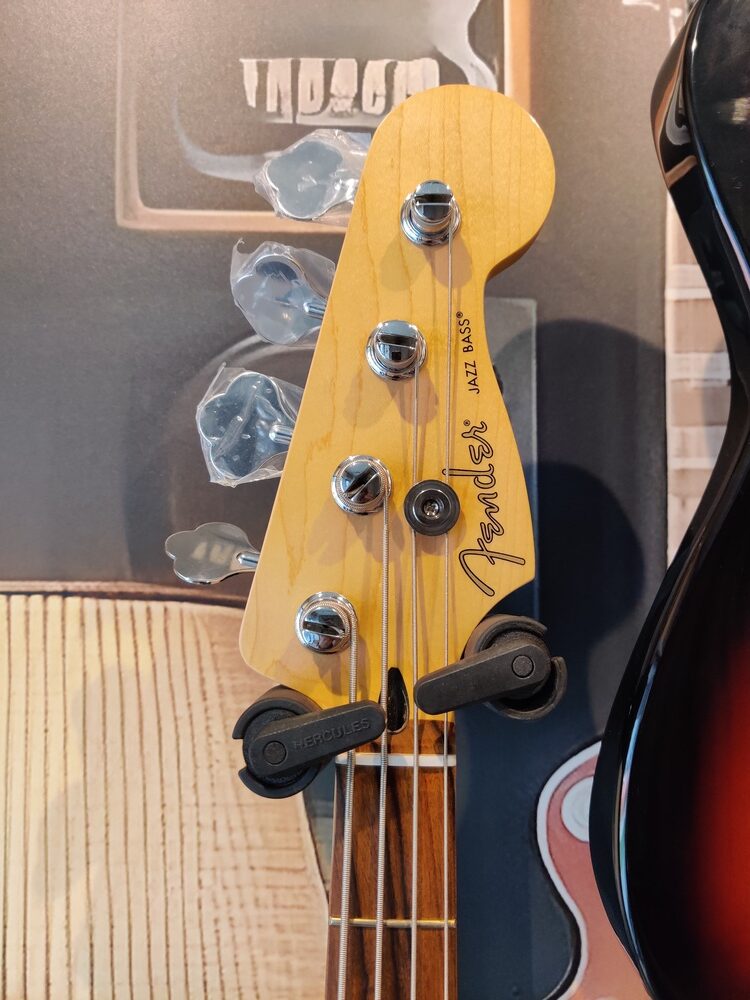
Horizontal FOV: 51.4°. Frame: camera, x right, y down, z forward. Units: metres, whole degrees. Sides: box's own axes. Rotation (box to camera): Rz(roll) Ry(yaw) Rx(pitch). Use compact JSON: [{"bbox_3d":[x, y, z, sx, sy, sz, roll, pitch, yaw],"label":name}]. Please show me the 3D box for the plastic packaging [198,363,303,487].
[{"bbox_3d":[-0.043,-0.025,0.277,0.039,0.038,0.011,14,-2,1],"label":"plastic packaging"}]

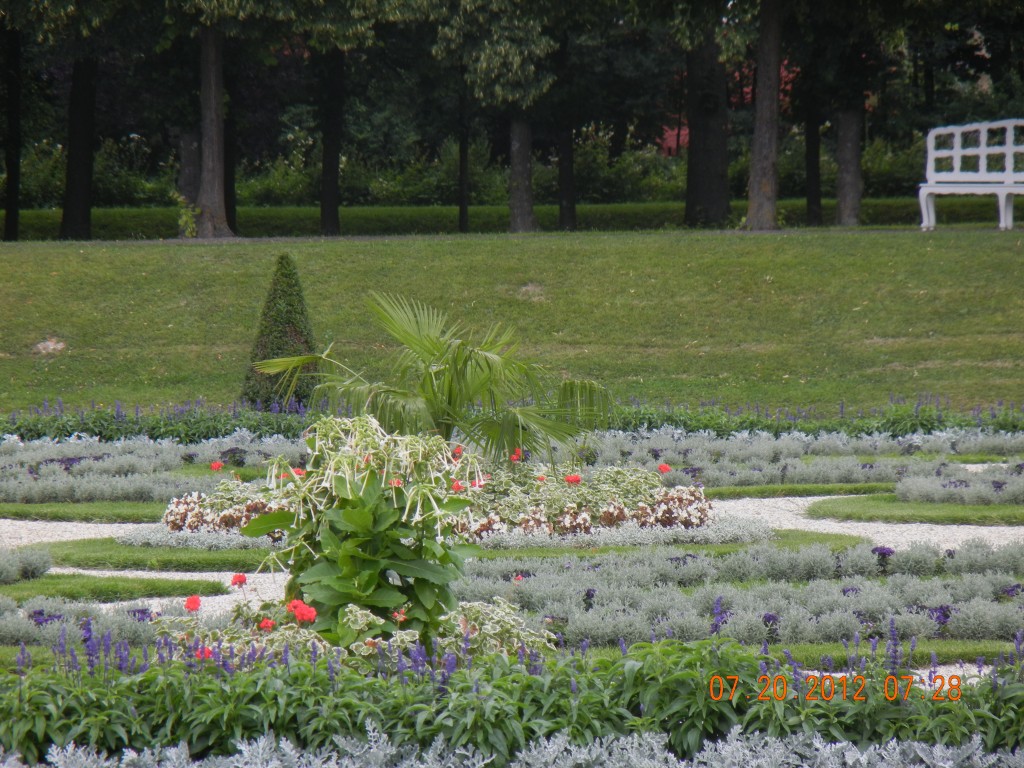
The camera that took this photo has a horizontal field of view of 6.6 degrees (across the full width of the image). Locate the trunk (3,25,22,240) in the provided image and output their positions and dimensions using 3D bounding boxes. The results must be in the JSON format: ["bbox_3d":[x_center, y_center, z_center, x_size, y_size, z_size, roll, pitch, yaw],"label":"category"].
[{"bbox_3d":[-5.066,-2.520,90.000,0.183,2.170,0.183,0,1,0],"label":"trunk"}]

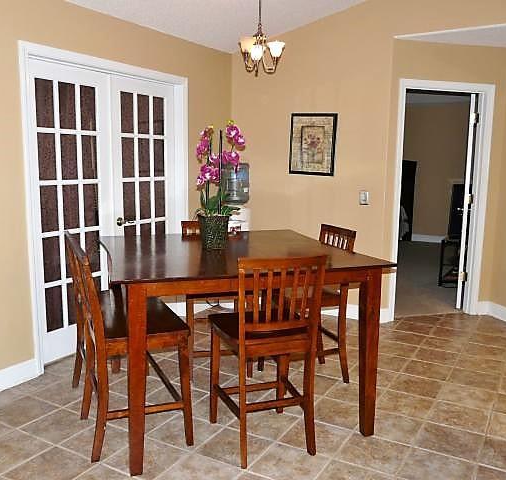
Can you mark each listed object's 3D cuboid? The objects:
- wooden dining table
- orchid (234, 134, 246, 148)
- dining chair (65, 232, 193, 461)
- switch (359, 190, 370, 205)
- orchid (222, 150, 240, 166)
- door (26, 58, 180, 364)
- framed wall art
[{"bbox_3d":[-0.155,0.501,3.060,1.357,0.914,1.405,-2,8,-18],"label":"wooden dining table"},{"bbox_3d":[-0.077,-0.565,2.970,0.075,0.085,0.050,-3,9,-21],"label":"orchid"},{"bbox_3d":[-0.719,0.488,2.865,0.505,0.985,0.990,-3,9,-24],"label":"dining chair"},{"bbox_3d":[0.988,-0.375,4.583,0.080,0.122,0.012,5,9,30],"label":"switch"},{"bbox_3d":[-0.129,-0.468,2.970,0.100,0.095,0.060,-2,8,-18],"label":"orchid"},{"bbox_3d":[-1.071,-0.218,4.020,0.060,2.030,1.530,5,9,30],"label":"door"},{"bbox_3d":[0.548,-0.876,4.755,0.455,0.555,0.025,5,9,30],"label":"framed wall art"}]

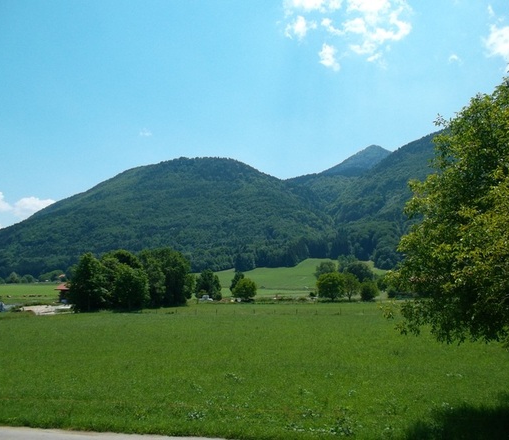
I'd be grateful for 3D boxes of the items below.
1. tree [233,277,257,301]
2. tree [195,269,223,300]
[{"bbox_3d":[-3.023,22.731,156.467,7.800,7.830,7.700,0,-7,0],"label":"tree"},{"bbox_3d":[-15.214,21.514,157.641,8.500,10.760,8.300,0,-7,0],"label":"tree"}]

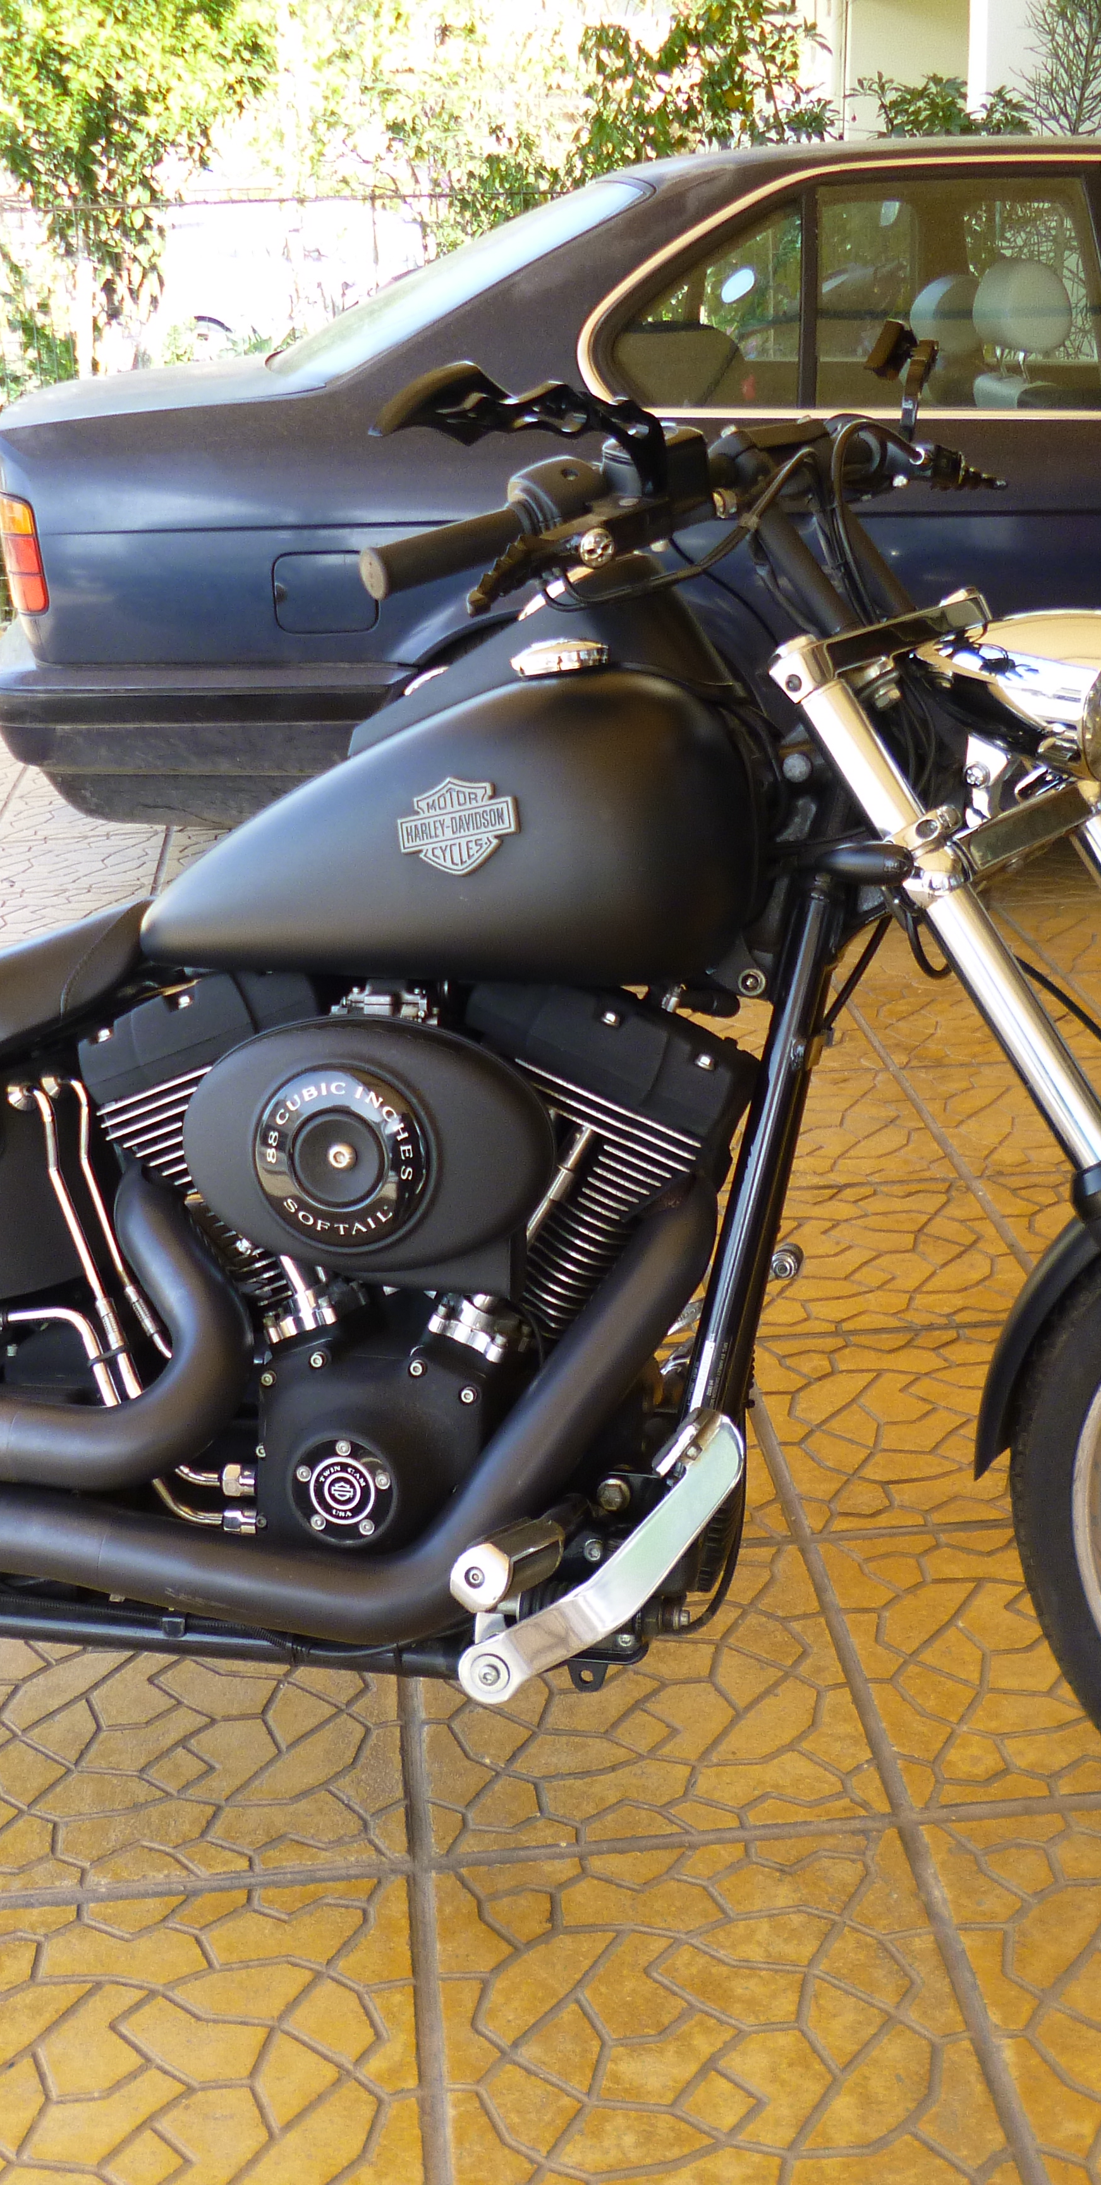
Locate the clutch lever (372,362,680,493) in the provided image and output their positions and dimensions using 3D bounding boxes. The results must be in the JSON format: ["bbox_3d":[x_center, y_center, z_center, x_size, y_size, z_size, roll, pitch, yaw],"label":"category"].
[{"bbox_3d":[-0.020,-0.439,1.328,0.210,0.085,0.060,-5,16,-32],"label":"clutch lever"}]

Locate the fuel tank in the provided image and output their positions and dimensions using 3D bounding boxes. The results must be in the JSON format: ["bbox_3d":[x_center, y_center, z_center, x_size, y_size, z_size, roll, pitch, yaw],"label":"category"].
[{"bbox_3d":[-0.067,-0.217,1.653,0.530,0.250,0.360,4,5,14],"label":"fuel tank"}]

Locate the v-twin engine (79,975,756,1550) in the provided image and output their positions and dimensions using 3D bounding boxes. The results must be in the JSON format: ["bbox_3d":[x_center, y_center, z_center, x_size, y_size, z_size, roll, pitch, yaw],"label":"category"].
[{"bbox_3d":[-0.122,0.158,1.640,0.550,0.510,0.380,4,5,14],"label":"v-twin engine"}]

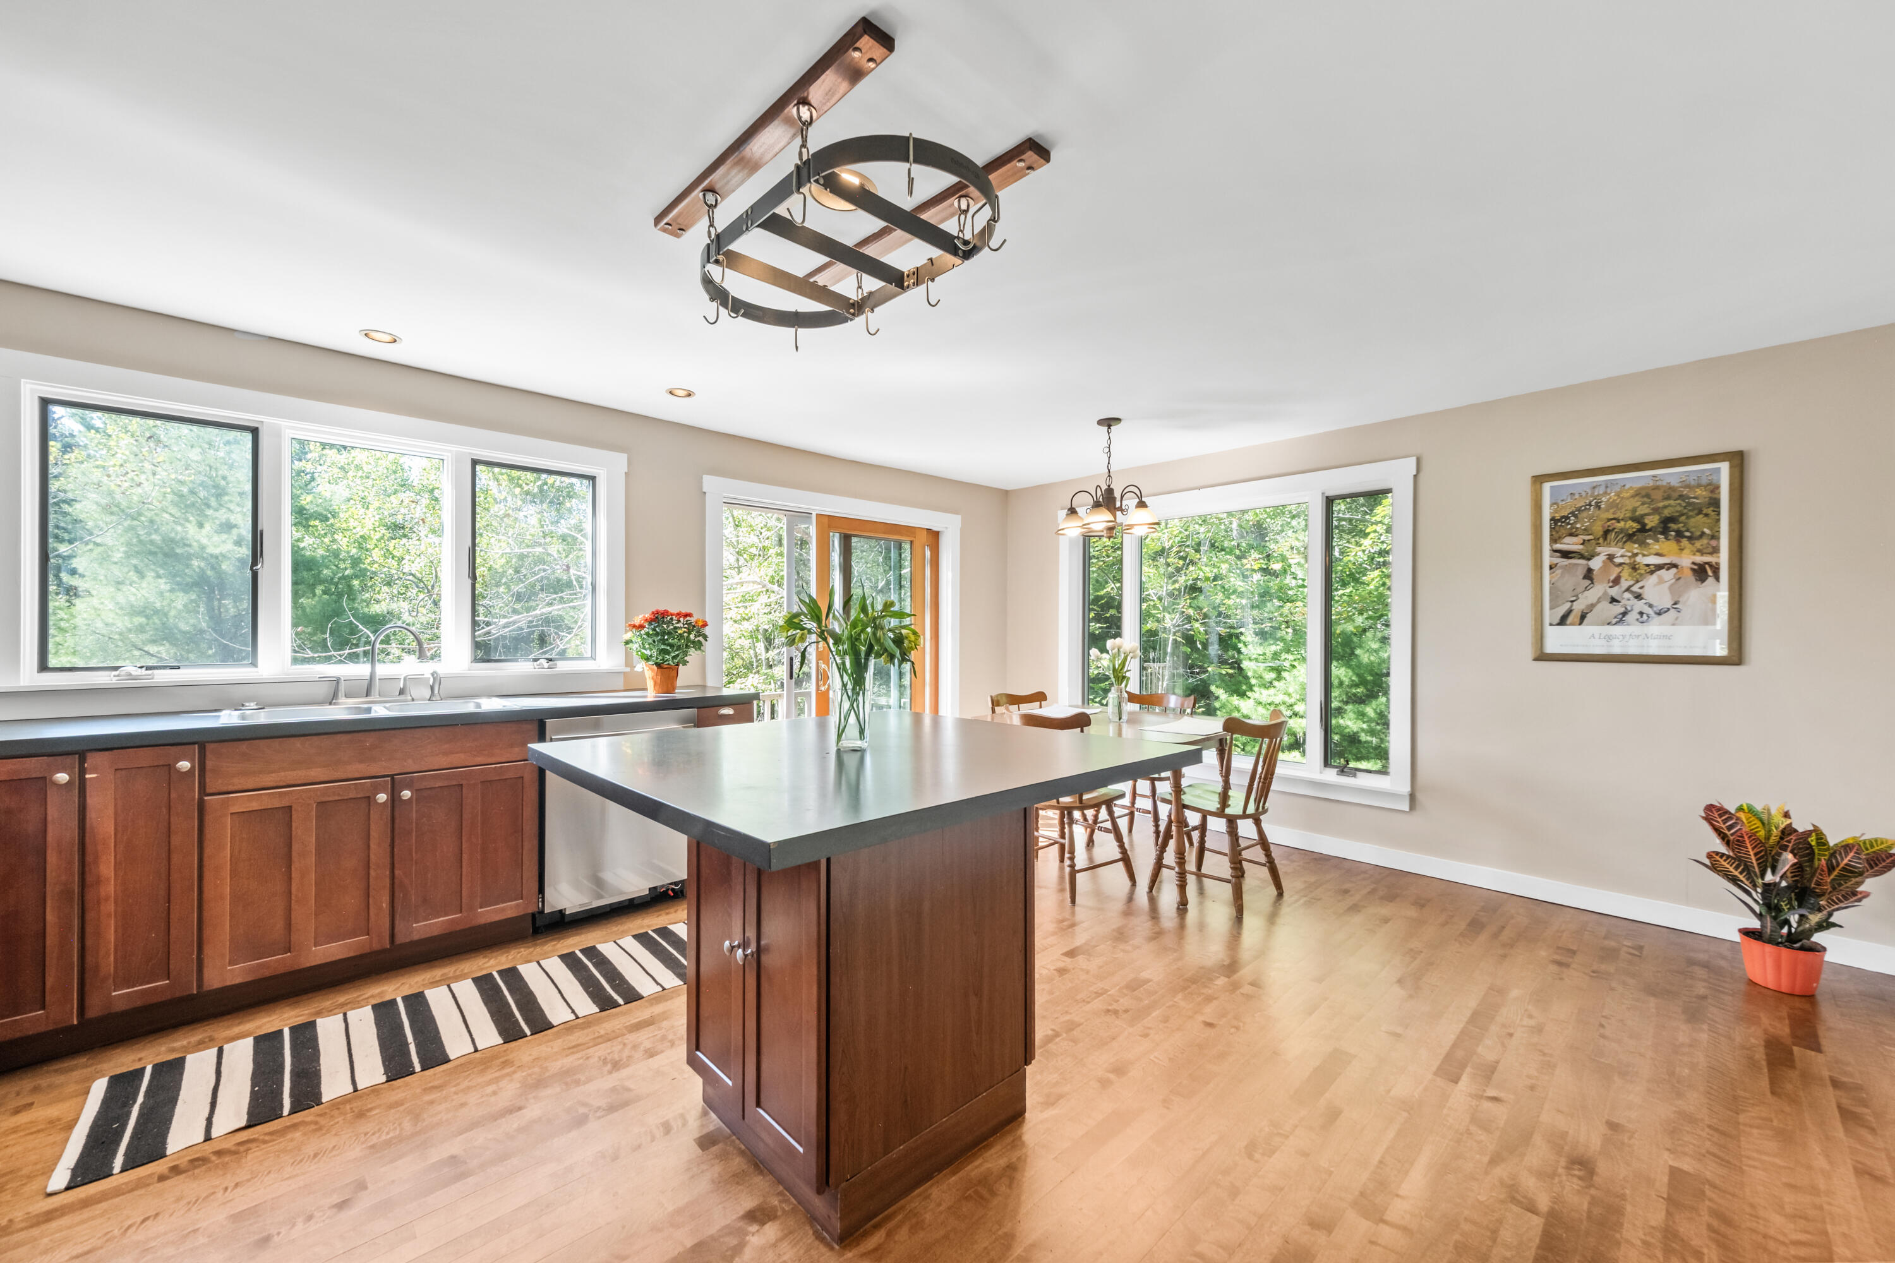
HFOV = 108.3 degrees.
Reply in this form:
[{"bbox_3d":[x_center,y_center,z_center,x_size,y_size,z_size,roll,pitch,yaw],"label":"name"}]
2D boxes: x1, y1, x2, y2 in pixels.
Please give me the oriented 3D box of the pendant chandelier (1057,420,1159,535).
[{"bbox_3d":[0.845,-0.789,3.579,0.530,0.620,0.530,0,0,0],"label":"pendant chandelier"}]

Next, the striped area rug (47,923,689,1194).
[{"bbox_3d":[-1.429,1.213,2.257,1.820,0.010,0.520,0,-1,-41],"label":"striped area rug"}]

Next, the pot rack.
[{"bbox_3d":[-0.273,-0.981,1.734,0.540,0.280,0.920,1,-1,-44],"label":"pot rack"}]

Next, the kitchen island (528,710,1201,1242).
[{"bbox_3d":[-0.217,0.752,1.718,1.180,0.925,1.190,1,-1,-44],"label":"kitchen island"}]

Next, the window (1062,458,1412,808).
[{"bbox_3d":[1.609,0.020,4.249,0.100,1.800,2.200,1,-1,-44],"label":"window"}]

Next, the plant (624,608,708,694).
[{"bbox_3d":[-1.424,0.098,3.432,0.420,0.430,0.400,1,-1,-44],"label":"plant"}]

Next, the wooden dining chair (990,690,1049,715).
[{"bbox_3d":[0.579,0.801,4.166,0.450,0.870,0.500,1,-1,-44],"label":"wooden dining chair"}]

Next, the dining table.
[{"bbox_3d":[0.856,0.852,3.667,0.900,0.760,1.370,1,-1,-44],"label":"dining table"}]

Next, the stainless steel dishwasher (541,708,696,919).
[{"bbox_3d":[-1.587,0.796,3.141,0.610,0.860,0.600,1,-1,-44],"label":"stainless steel dishwasher"}]

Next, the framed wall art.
[{"bbox_3d":[2.885,-0.288,2.895,0.030,0.845,0.630,1,-1,-44],"label":"framed wall art"}]

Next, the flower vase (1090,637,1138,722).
[{"bbox_3d":[0.880,0.246,3.612,0.250,0.440,0.230,1,-1,-44],"label":"flower vase"}]

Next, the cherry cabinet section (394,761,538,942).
[{"bbox_3d":[-1.942,0.796,2.725,0.441,0.599,0.530,0,0,-43],"label":"cherry cabinet section"}]

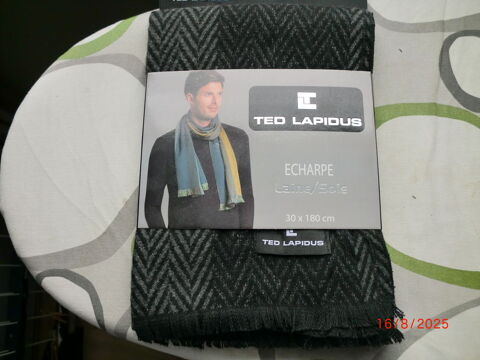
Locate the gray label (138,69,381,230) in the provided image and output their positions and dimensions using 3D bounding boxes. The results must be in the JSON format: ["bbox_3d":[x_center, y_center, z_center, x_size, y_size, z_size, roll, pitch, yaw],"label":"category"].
[{"bbox_3d":[0.013,-0.020,0.333,0.157,0.012,0.111,0,75,0],"label":"gray label"}]

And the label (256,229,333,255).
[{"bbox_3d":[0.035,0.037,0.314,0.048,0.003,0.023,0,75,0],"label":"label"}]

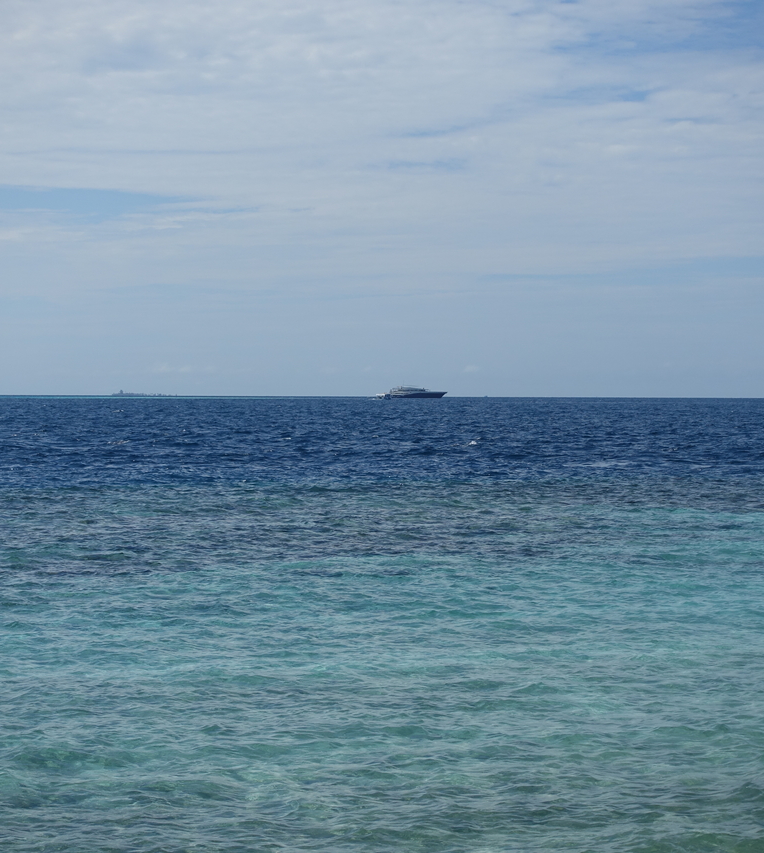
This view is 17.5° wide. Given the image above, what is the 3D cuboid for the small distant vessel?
[{"bbox_3d":[28.105,-26.292,1880.000,43.215,10.300,9.500,0,1,0],"label":"small distant vessel"}]

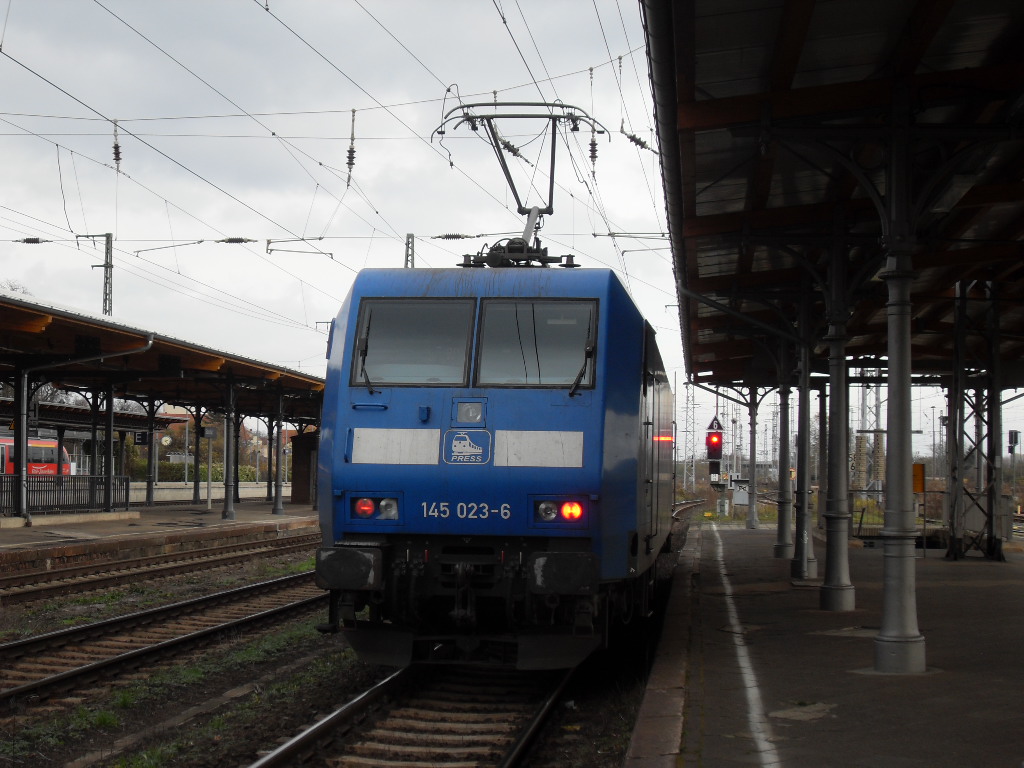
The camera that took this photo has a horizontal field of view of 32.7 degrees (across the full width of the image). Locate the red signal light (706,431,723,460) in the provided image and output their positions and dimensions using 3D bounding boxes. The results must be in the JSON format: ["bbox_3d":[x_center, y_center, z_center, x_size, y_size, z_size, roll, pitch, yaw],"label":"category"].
[{"bbox_3d":[8.491,2.585,73.000,0.640,1.200,0.400,0,-3,6],"label":"red signal light"}]

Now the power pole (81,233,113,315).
[{"bbox_3d":[-20.974,-0.748,87.644,1.700,13.700,0.600,0,-3,6],"label":"power pole"}]

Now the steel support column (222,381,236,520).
[{"bbox_3d":[-8.774,1.938,54.417,0.400,4.500,0.400,0,-3,6],"label":"steel support column"}]

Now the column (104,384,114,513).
[{"bbox_3d":[-11.139,1.745,48.393,0.240,3.600,0.240,0,-3,6],"label":"column"}]

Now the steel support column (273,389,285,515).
[{"bbox_3d":[-8.117,2.285,60.917,0.390,4.500,0.390,0,-3,6],"label":"steel support column"}]

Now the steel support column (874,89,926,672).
[{"bbox_3d":[3.063,-0.064,13.769,0.400,4.600,0.400,0,-3,6],"label":"steel support column"}]

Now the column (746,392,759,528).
[{"bbox_3d":[7.110,2.022,51.516,0.380,4.450,0.380,0,-3,6],"label":"column"}]

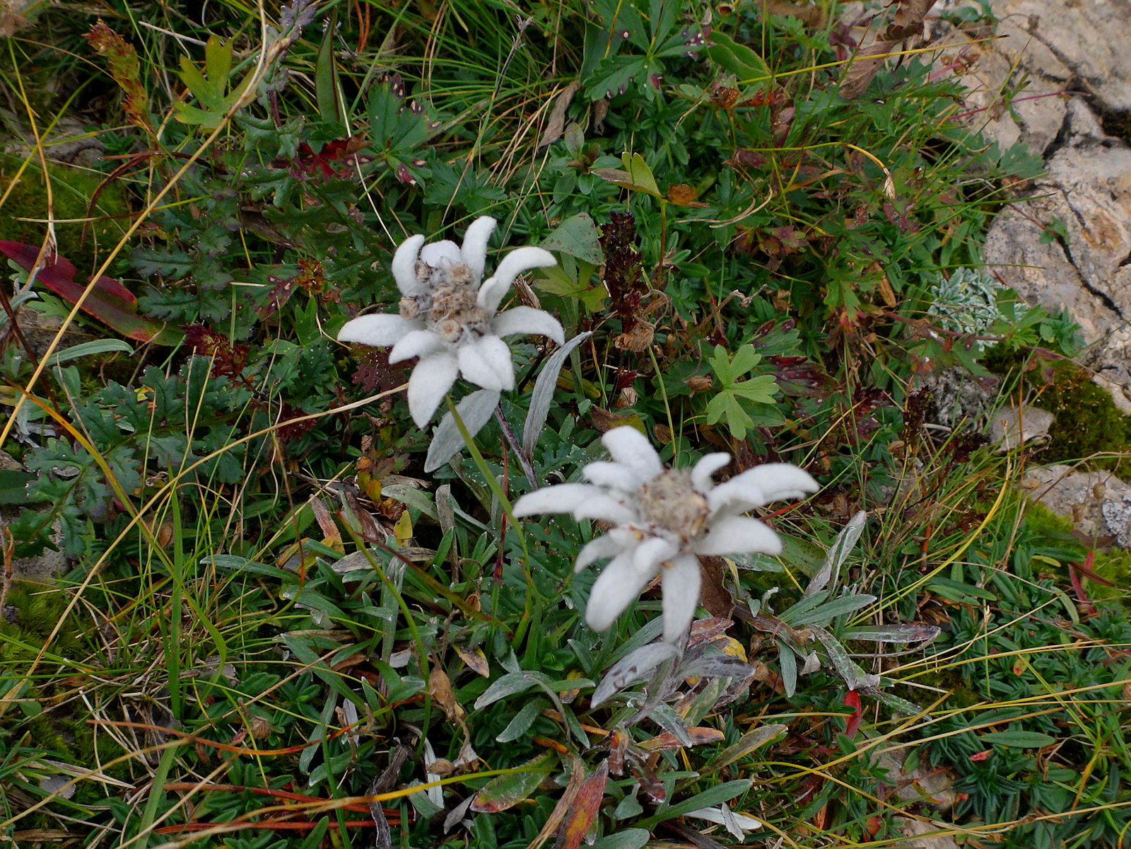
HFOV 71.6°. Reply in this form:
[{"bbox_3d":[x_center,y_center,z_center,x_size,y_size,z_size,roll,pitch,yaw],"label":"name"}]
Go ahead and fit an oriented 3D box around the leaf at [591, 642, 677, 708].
[{"bbox_3d":[0.019,0.068,0.215,0.028,0.005,0.007,-34,56,4],"label":"leaf"}]

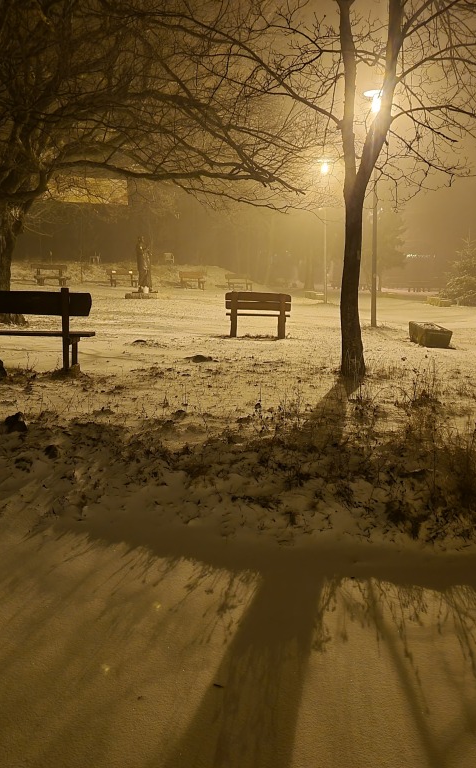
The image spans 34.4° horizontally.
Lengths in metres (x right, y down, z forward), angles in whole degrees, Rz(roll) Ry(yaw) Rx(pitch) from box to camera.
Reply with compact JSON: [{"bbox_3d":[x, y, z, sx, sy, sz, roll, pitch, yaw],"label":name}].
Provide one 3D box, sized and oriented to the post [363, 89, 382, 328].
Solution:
[{"bbox_3d":[3.208,-3.966,17.718,0.500,5.350,0.500,0,8,0],"label":"post"}]

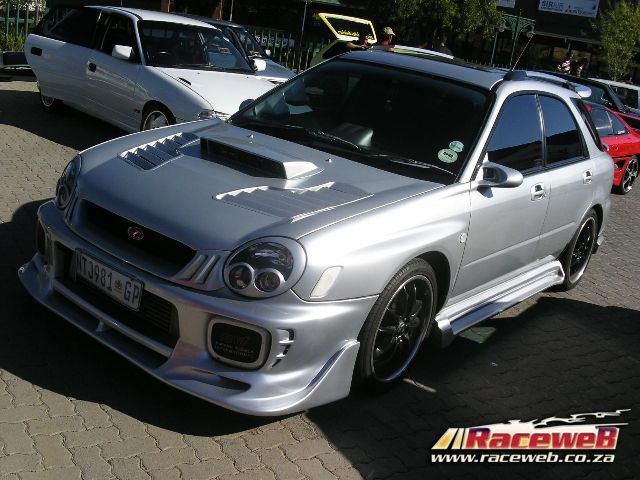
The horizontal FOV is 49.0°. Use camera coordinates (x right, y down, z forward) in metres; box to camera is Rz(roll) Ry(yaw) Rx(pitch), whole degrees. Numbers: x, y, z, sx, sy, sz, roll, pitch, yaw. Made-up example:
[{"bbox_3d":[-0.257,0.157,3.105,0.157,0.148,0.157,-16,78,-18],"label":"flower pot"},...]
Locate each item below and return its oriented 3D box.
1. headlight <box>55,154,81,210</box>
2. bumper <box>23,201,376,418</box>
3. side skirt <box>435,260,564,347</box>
[{"bbox_3d":[-1.147,-0.260,3.301,0.250,0.235,0.250,20,19,35],"label":"headlight"},{"bbox_3d":[-0.661,0.220,3.098,1.770,0.480,0.640,20,19,35],"label":"bumper"},{"bbox_3d":[1.093,0.333,4.093,0.170,0.210,1.620,20,19,35],"label":"side skirt"}]

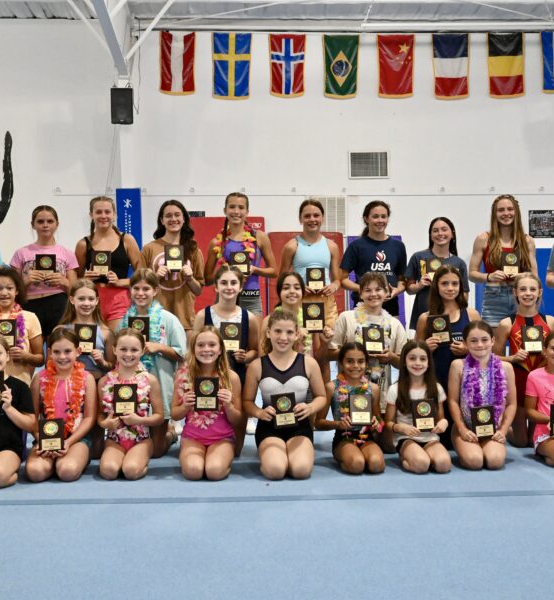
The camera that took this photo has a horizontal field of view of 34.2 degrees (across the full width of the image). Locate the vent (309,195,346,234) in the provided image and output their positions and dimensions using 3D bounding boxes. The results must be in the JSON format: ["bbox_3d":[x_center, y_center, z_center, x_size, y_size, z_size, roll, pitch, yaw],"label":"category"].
[{"bbox_3d":[0.793,-1.322,14.000,0.570,0.610,0.040,0,1,-2],"label":"vent"}]

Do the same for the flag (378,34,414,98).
[{"bbox_3d":[2.002,-3.944,15.200,0.620,1.070,0.080,0,1,-3],"label":"flag"}]

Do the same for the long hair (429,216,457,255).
[{"bbox_3d":[1.208,-0.460,6.550,0.210,0.285,0.210,0,1,7],"label":"long hair"}]

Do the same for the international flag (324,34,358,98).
[{"bbox_3d":[0.981,-3.581,13.800,0.540,0.980,0.050,0,1,-2],"label":"international flag"}]

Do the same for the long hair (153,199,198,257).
[{"bbox_3d":[-0.731,-0.520,6.450,0.300,0.410,0.230,0,1,-6],"label":"long hair"}]

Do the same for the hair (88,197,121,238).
[{"bbox_3d":[-1.154,-0.554,6.040,0.223,0.283,0.220,-1,1,-7],"label":"hair"}]

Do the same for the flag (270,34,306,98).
[{"bbox_3d":[0.161,-3.581,13.800,0.560,0.980,0.050,0,1,-2],"label":"flag"}]

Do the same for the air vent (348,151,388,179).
[{"bbox_3d":[1.680,-2.488,16.522,0.773,0.533,0.080,0,1,-2],"label":"air vent"}]

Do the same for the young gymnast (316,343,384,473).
[{"bbox_3d":[0.432,0.599,5.169,0.370,0.723,0.540,-1,1,-3],"label":"young gymnast"}]

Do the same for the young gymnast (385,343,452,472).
[{"bbox_3d":[0.805,0.598,5.180,0.380,0.730,0.500,0,1,-2],"label":"young gymnast"}]

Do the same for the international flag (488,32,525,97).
[{"bbox_3d":[4.131,-4.221,16.200,0.670,1.180,0.060,0,1,-2],"label":"international flag"}]

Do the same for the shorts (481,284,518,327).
[{"bbox_3d":[1.641,0.044,6.550,0.310,0.310,0.230,0,1,10],"label":"shorts"}]

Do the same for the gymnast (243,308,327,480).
[{"bbox_3d":[0.045,0.498,5.003,0.460,0.900,0.540,0,1,0],"label":"gymnast"}]

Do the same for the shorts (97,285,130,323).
[{"bbox_3d":[-1.201,0.025,6.450,0.330,0.290,0.240,0,1,-7],"label":"shorts"}]

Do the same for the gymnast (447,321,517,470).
[{"bbox_3d":[1.190,0.535,5.214,0.410,0.810,0.520,0,1,11],"label":"gymnast"}]

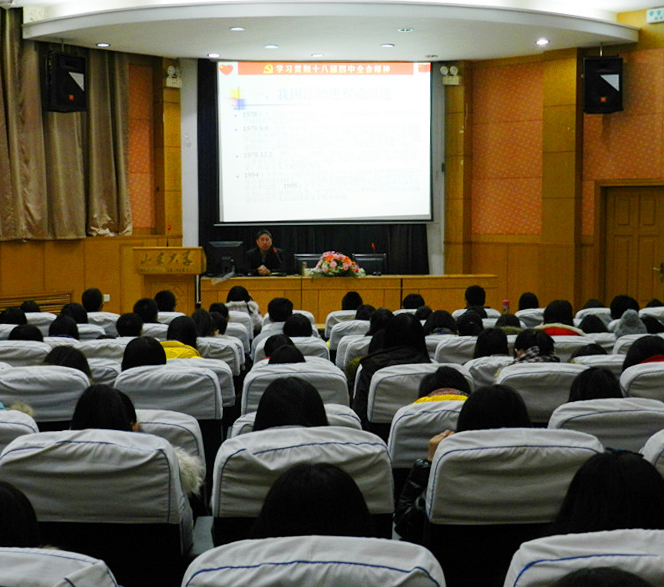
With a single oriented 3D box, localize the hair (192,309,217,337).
[{"bbox_3d":[-0.809,0.221,6.609,0.175,0.240,0.210,0,3,-3],"label":"hair"}]

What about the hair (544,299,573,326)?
[{"bbox_3d":[1.462,0.153,6.714,0.185,0.210,0.210,0,3,-3],"label":"hair"}]

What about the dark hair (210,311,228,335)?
[{"bbox_3d":[-0.846,0.263,7.760,0.190,0.250,0.220,0,5,-2],"label":"dark hair"}]

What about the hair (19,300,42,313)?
[{"bbox_3d":[-2.740,0.183,9.457,0.185,0.230,0.210,0,3,-3],"label":"hair"}]

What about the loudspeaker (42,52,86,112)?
[{"bbox_3d":[-2.956,-2.319,11.400,0.360,0.620,0.410,4,6,42],"label":"loudspeaker"}]

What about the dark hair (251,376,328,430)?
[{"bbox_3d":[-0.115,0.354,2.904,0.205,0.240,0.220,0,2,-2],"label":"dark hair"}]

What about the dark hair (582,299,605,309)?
[{"bbox_3d":[2.413,0.165,9.559,0.190,0.220,0.210,0,3,-3],"label":"dark hair"}]

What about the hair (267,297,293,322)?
[{"bbox_3d":[-0.428,0.153,8.607,0.200,0.240,0.220,0,3,-3],"label":"hair"}]

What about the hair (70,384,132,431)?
[{"bbox_3d":[-0.654,0.394,2.960,0.200,0.260,0.220,0,5,0],"label":"hair"}]

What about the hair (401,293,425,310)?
[{"bbox_3d":[0.748,0.119,9.482,0.190,0.220,0.210,0,3,-3],"label":"hair"}]

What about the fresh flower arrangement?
[{"bbox_3d":[0.061,-0.318,11.600,0.630,0.300,0.360,0,5,-3],"label":"fresh flower arrangement"}]

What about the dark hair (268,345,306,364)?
[{"bbox_3d":[-0.207,0.353,4.857,0.190,0.230,0.220,0,3,-3],"label":"dark hair"}]

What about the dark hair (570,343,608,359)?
[{"bbox_3d":[1.437,0.393,5.783,0.190,0.220,0.220,0,3,-3],"label":"dark hair"}]

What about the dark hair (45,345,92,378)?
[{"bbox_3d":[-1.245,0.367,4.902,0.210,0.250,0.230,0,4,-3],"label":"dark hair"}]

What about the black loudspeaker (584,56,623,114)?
[{"bbox_3d":[2.907,-2.229,11.150,0.410,0.560,0.370,0,3,5],"label":"black loudspeaker"}]

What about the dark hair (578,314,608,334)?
[{"bbox_3d":[1.865,0.264,7.448,0.210,0.220,0.210,0,4,-3],"label":"dark hair"}]

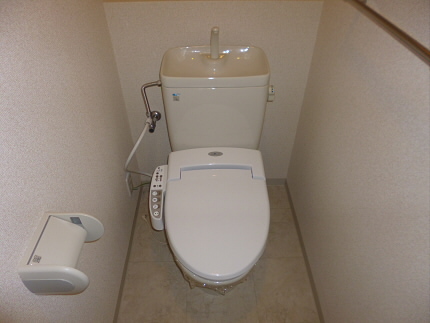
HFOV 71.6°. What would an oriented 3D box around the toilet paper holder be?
[{"bbox_3d":[-0.342,0.214,0.701,0.127,0.106,0.148,-1,42,-1],"label":"toilet paper holder"}]

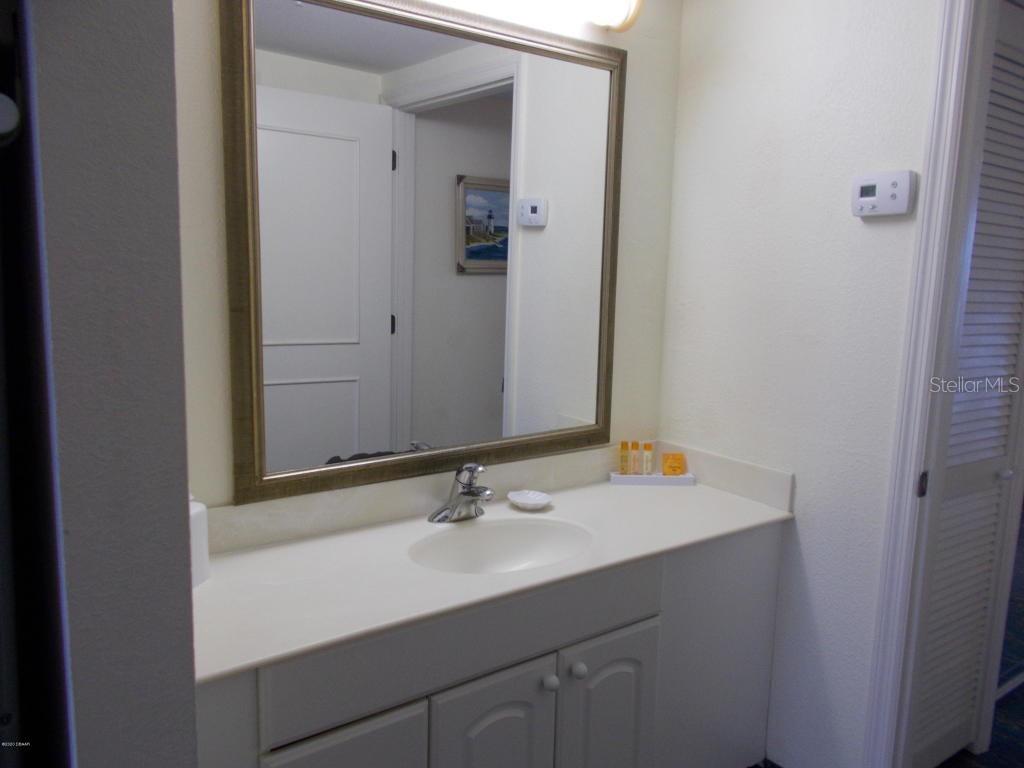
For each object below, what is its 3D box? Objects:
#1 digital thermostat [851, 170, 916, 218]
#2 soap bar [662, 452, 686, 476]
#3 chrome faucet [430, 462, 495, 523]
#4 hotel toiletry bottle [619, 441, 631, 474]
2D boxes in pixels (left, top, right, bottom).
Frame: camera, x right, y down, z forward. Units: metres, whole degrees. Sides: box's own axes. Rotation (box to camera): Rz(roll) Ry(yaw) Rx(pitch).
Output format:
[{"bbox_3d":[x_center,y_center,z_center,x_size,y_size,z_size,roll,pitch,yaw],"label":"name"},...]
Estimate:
[{"bbox_3d":[0.898,-0.455,1.856,0.033,0.097,0.138,-5,10,-36],"label":"digital thermostat"},{"bbox_3d":[0.506,0.250,2.403,0.071,0.072,0.022,1,2,0],"label":"soap bar"},{"bbox_3d":[-0.105,0.281,1.960,0.160,0.160,0.185,-5,10,-36],"label":"chrome faucet"},{"bbox_3d":[0.349,0.230,2.384,0.029,0.103,0.028,1,8,0],"label":"hotel toiletry bottle"}]

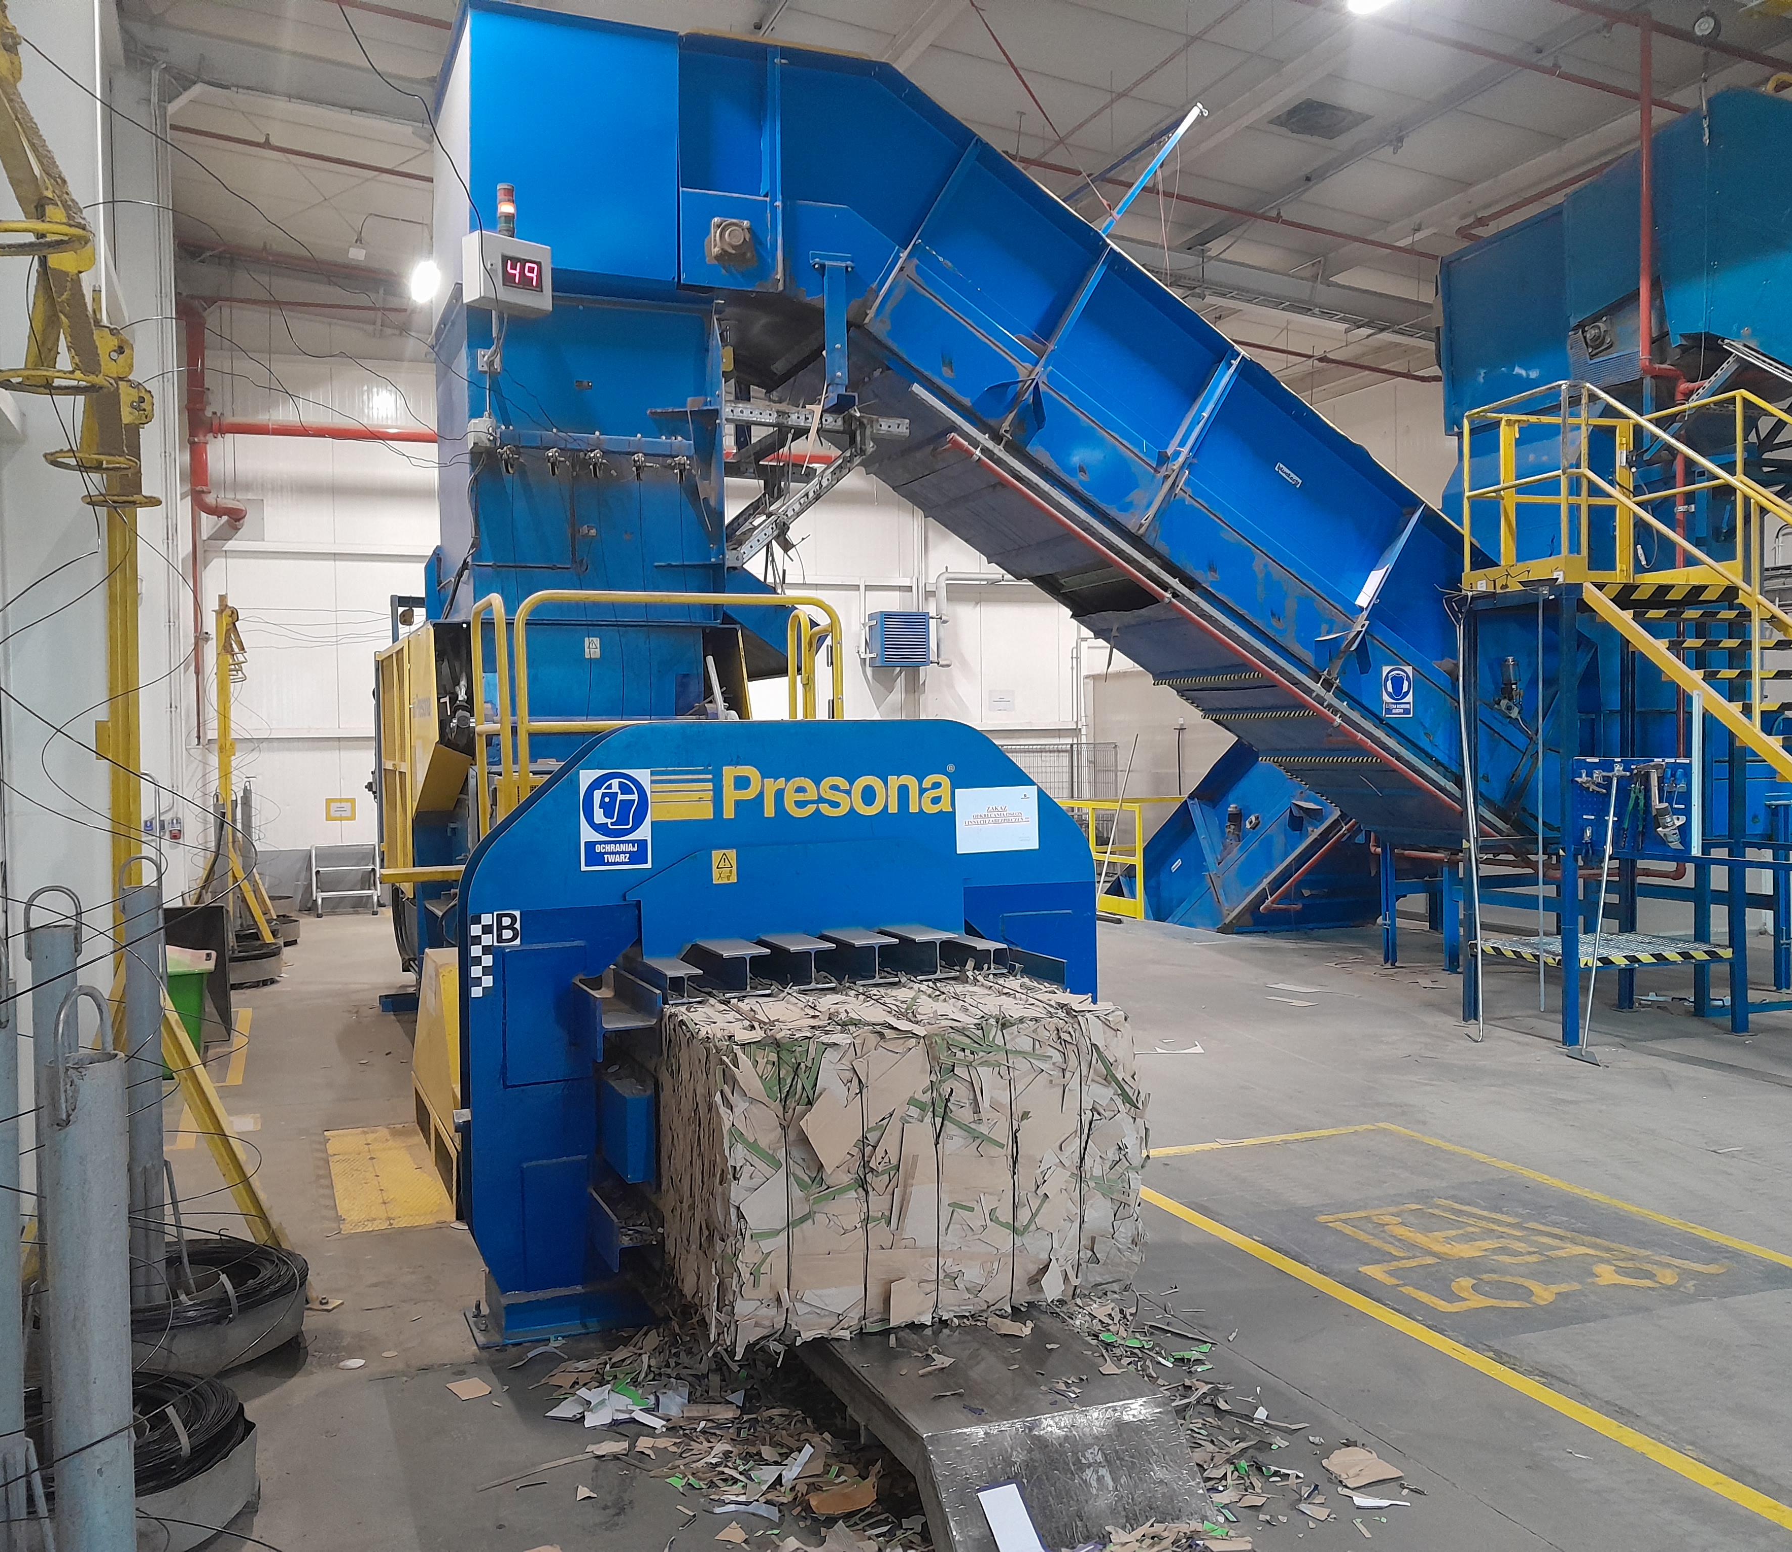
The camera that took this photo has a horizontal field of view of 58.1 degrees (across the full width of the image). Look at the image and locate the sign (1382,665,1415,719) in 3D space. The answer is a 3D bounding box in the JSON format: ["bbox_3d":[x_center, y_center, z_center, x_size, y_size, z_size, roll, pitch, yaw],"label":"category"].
[{"bbox_3d":[2.963,-0.494,9.517,0.216,0.300,0.010,-1,2,-22],"label":"sign"}]

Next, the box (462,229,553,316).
[{"bbox_3d":[-1.714,-2.217,7.150,0.357,0.283,0.143,-2,3,-45],"label":"box"}]

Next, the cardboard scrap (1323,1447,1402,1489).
[{"bbox_3d":[1.126,1.660,3.898,0.165,0.025,0.160,-1,2,-22],"label":"cardboard scrap"}]

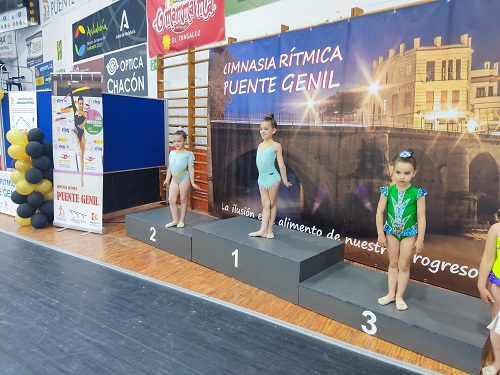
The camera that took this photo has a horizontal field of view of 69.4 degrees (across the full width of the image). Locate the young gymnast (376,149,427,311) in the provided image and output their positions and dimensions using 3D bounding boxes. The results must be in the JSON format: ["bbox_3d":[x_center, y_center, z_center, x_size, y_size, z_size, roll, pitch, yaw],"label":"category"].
[{"bbox_3d":[1.073,0.293,2.526,0.340,1.112,0.240,7,10,32],"label":"young gymnast"}]

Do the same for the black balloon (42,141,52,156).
[{"bbox_3d":[-2.808,-0.528,5.019,0.230,0.235,0.230,-2,9,-20],"label":"black balloon"}]

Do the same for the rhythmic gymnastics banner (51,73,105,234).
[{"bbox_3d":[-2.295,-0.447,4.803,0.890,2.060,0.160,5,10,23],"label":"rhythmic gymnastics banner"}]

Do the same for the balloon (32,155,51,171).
[{"bbox_3d":[-2.809,-0.334,4.877,0.230,0.235,0.230,-2,9,-20],"label":"balloon"}]

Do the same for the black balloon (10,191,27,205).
[{"bbox_3d":[-3.092,0.137,4.850,0.210,0.200,0.220,-3,10,-33],"label":"black balloon"}]

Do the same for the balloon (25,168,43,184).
[{"bbox_3d":[-2.838,-0.148,4.760,0.210,0.210,0.220,-3,10,-31],"label":"balloon"}]

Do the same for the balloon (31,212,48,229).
[{"bbox_3d":[-2.834,0.455,4.860,0.205,0.215,0.220,-3,10,-30],"label":"balloon"}]

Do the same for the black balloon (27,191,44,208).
[{"bbox_3d":[-2.841,0.160,4.800,0.205,0.210,0.220,-3,10,-31],"label":"black balloon"}]

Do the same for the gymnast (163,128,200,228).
[{"bbox_3d":[-0.821,-0.107,4.160,0.380,1.120,0.260,6,10,28],"label":"gymnast"}]

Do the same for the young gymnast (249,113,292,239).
[{"bbox_3d":[0.190,-0.108,3.527,0.440,1.200,0.270,9,11,41],"label":"young gymnast"}]

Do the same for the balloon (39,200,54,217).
[{"bbox_3d":[-2.865,0.296,5.096,0.230,0.235,0.230,-2,9,-20],"label":"balloon"}]

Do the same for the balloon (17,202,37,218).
[{"bbox_3d":[-2.961,0.309,4.790,0.215,0.205,0.220,-3,10,-32],"label":"balloon"}]

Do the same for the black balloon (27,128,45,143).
[{"bbox_3d":[-2.812,-0.678,4.760,0.200,0.210,0.220,-3,10,-30],"label":"black balloon"}]

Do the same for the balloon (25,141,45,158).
[{"bbox_3d":[-2.891,-0.508,4.851,0.230,0.235,0.230,-2,9,-20],"label":"balloon"}]

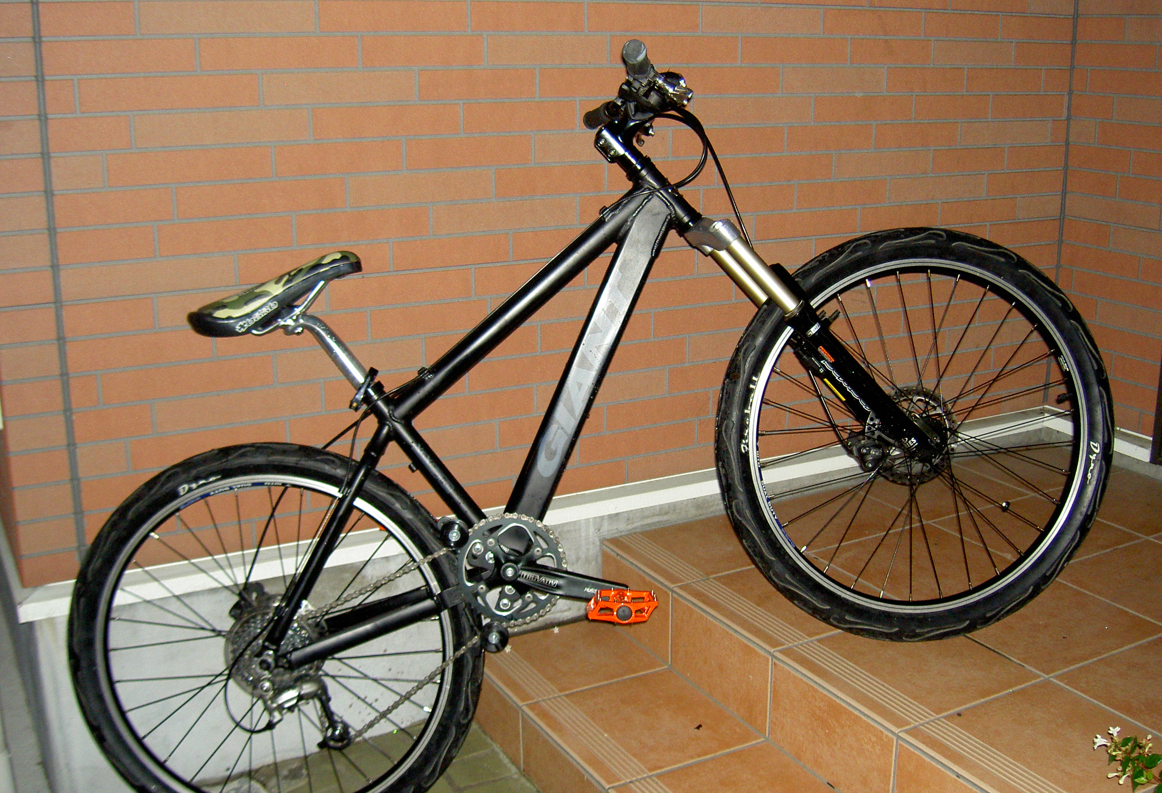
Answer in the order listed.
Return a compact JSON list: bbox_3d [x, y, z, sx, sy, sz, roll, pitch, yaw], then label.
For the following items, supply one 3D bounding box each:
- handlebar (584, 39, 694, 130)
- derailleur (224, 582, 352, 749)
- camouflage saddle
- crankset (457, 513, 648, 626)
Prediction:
[{"bbox_3d":[0.075,-0.462,2.019,0.110,0.090,0.590,-14,5,-5],"label":"handlebar"},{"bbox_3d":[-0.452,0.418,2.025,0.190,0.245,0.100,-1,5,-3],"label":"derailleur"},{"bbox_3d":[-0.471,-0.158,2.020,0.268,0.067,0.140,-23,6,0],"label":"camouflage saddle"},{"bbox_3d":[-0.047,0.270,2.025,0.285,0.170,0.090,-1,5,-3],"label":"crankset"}]

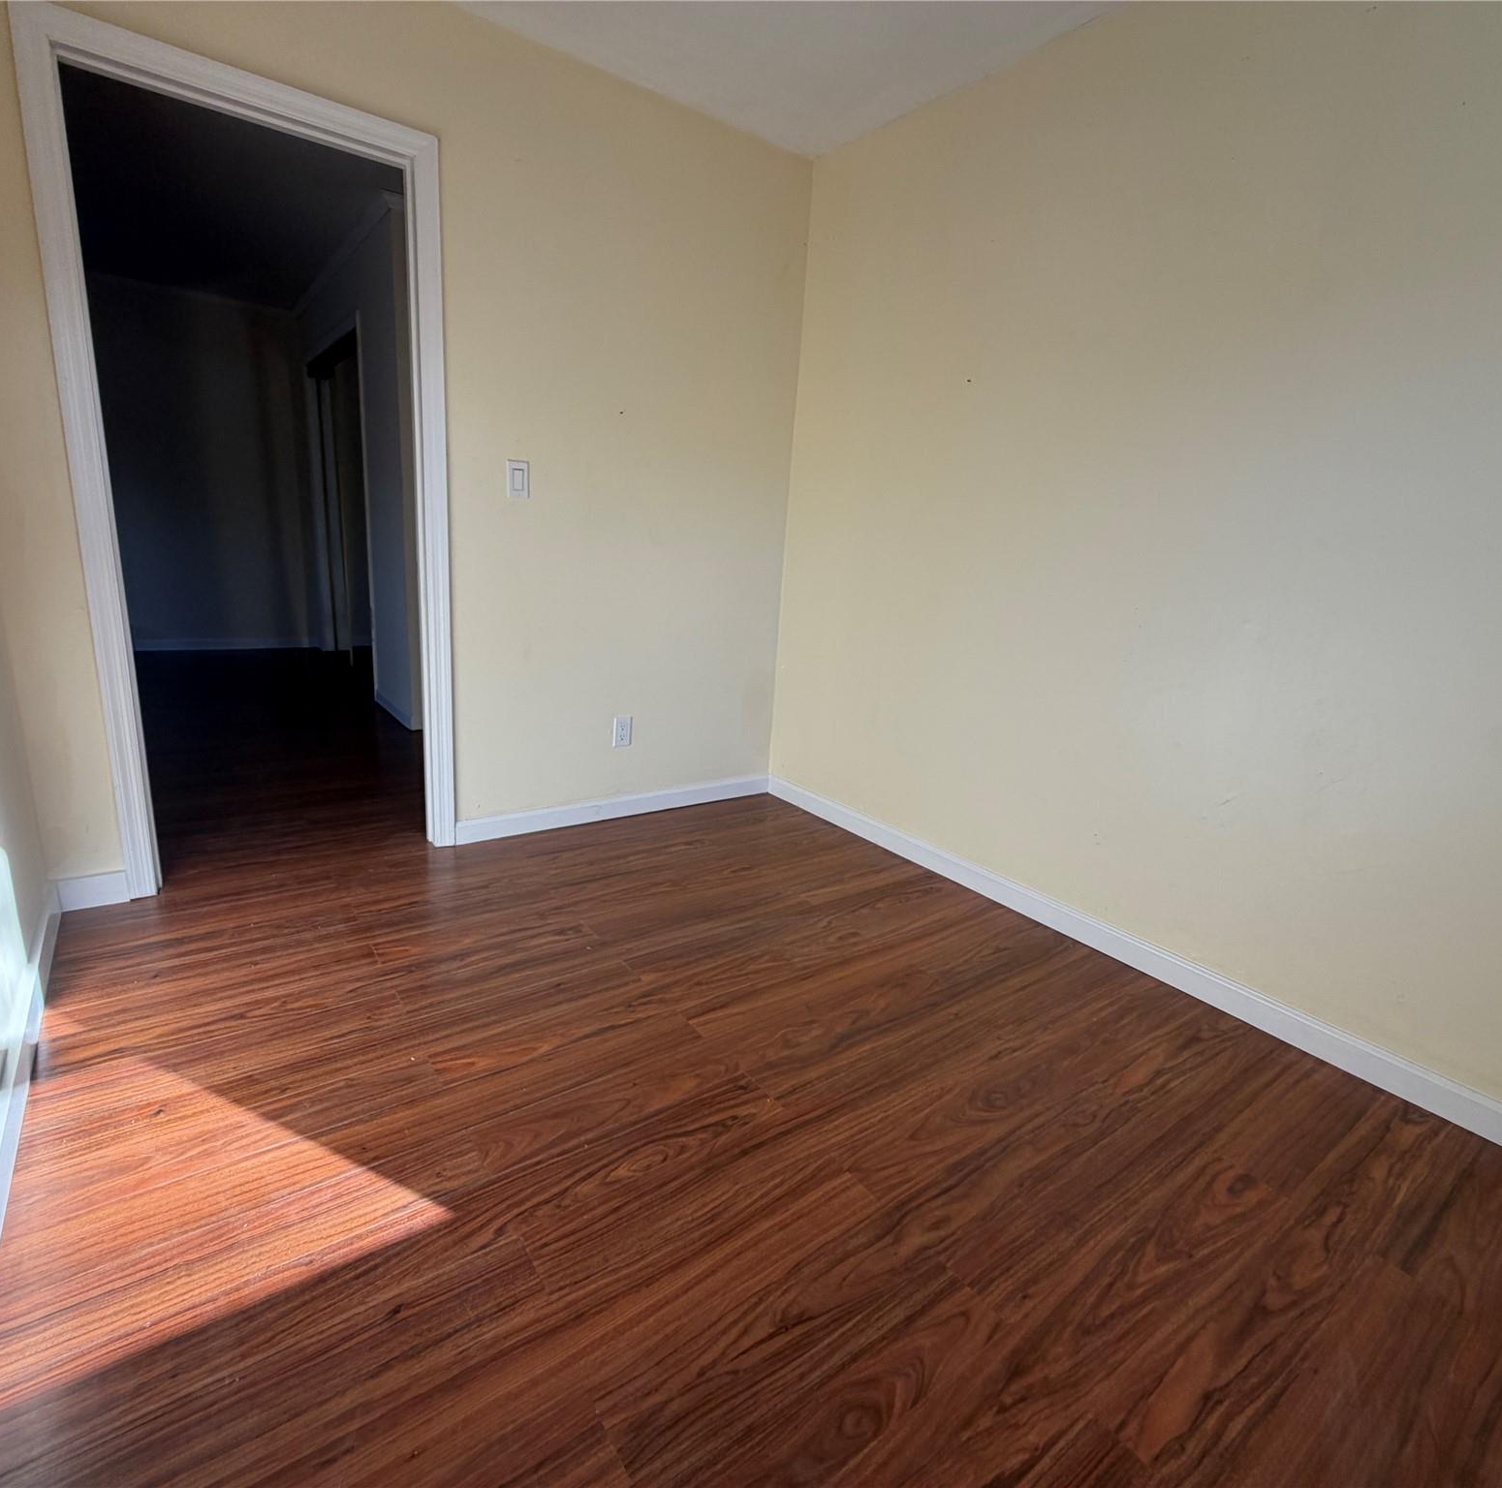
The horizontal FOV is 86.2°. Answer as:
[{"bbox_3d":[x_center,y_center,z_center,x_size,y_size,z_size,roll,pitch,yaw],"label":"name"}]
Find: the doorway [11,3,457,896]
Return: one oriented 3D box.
[{"bbox_3d":[-1.327,-0.641,2.270,0.891,2.102,0.140,-7,18,-36],"label":"doorway"}]

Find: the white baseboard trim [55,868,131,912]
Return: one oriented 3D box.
[{"bbox_3d":[-1.772,0.399,2.166,0.142,0.083,0.020,-7,18,-36],"label":"white baseboard trim"}]

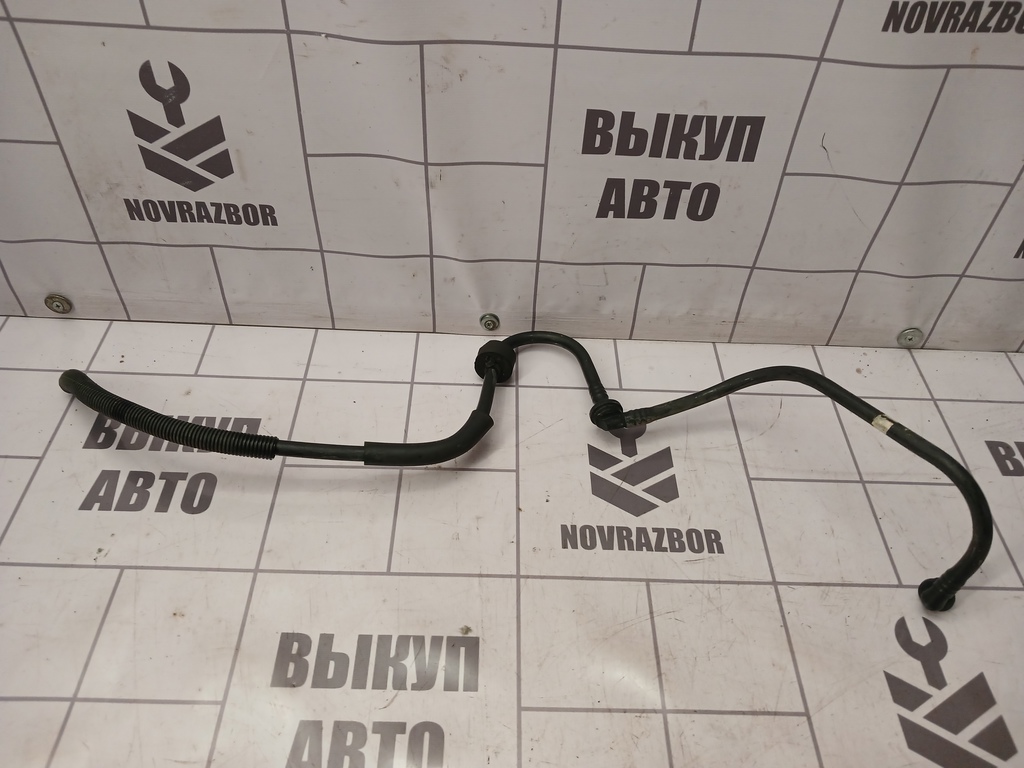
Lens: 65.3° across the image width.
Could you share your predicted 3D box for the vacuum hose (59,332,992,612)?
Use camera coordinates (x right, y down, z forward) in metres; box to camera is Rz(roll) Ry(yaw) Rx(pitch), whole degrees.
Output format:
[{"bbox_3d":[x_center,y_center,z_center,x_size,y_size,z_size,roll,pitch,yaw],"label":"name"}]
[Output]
[{"bbox_3d":[0.009,0.010,0.640,0.681,0.105,0.209,9,47,5],"label":"vacuum hose"}]

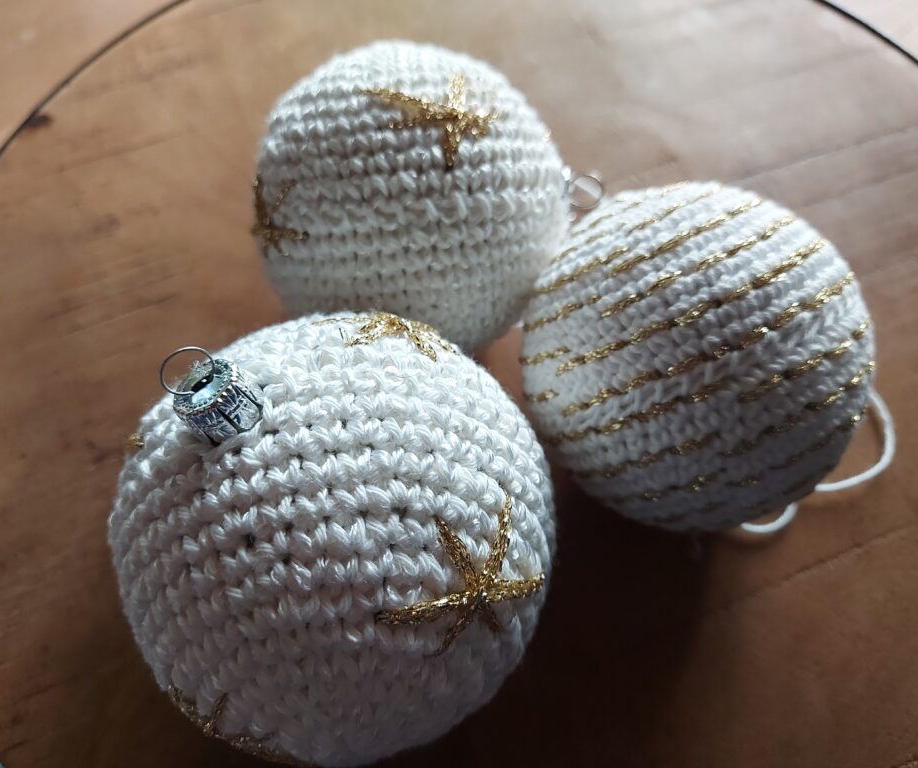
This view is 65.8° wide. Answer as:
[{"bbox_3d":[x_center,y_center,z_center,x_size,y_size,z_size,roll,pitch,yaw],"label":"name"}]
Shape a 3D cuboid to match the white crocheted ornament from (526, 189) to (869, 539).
[{"bbox_3d":[0.049,-0.006,0.154,0.072,0.072,0.072,4,61,0],"label":"white crocheted ornament"}]

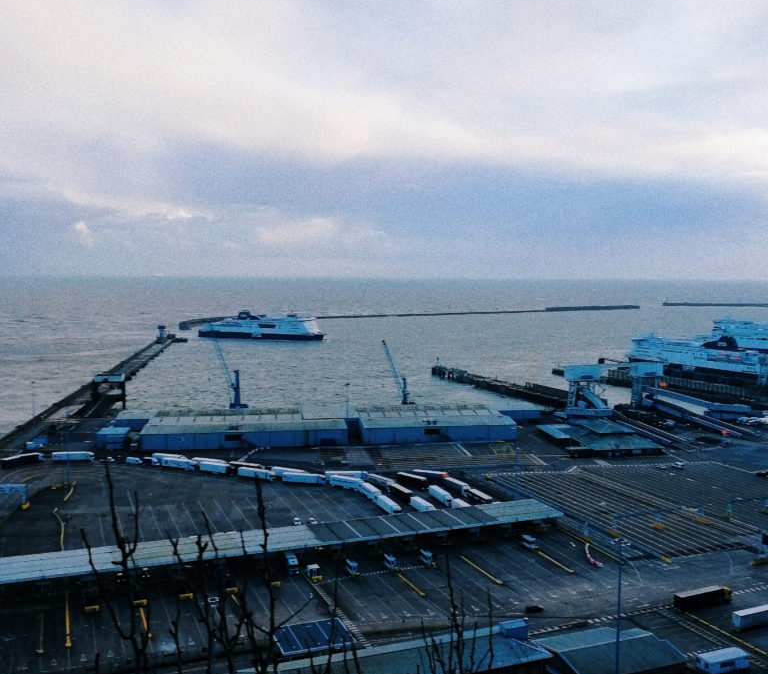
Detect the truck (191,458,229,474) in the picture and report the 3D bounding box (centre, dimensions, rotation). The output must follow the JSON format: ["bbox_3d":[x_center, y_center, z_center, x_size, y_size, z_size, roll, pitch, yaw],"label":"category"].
[{"bbox_3d":[-73.960,53.600,336.790,16.500,4.000,2.550,2,5,18],"label":"truck"}]

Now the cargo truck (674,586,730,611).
[{"bbox_3d":[79.730,65.300,199.370,16.500,4.000,2.550,-2,5,-25],"label":"cargo truck"}]

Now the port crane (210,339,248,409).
[{"bbox_3d":[-93.270,22.700,481.240,23.000,43.000,11.000,0,4,-8],"label":"port crane"}]

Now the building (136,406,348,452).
[{"bbox_3d":[-68.700,45.510,402.760,96.660,10.000,52.000,0,4,-8],"label":"building"}]

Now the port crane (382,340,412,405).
[{"bbox_3d":[8.570,22.650,497.140,19.000,42.000,10.000,0,4,-8],"label":"port crane"}]

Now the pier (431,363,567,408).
[{"bbox_3d":[86.580,36.480,616.450,14.000,9.000,182.000,-2,5,-24],"label":"pier"}]

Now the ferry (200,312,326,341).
[{"bbox_3d":[-164.700,-15.470,1096.010,182.080,35.000,28.000,2,5,14],"label":"ferry"}]

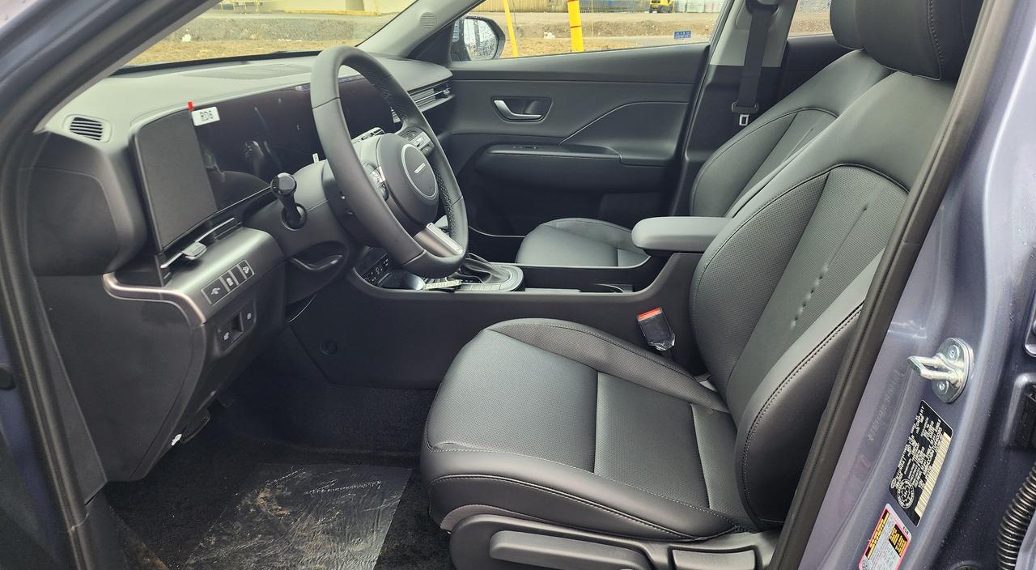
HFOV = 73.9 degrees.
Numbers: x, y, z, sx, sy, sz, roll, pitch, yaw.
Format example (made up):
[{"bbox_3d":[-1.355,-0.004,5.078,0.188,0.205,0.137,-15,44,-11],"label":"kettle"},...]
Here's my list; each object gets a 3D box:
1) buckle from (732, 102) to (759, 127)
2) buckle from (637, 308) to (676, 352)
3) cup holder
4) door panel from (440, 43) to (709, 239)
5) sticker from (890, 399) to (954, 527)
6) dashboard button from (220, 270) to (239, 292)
[{"bbox_3d":[0.609,-0.466,1.859,0.070,0.064,0.020,4,21,13],"label":"buckle"},{"bbox_3d":[0.263,0.087,1.294,0.047,0.084,0.028,-18,17,15],"label":"buckle"},{"bbox_3d":[0.176,0.041,1.451,0.100,0.070,0.100,2,21,8],"label":"cup holder"},{"bbox_3d":[0.127,-0.373,2.020,0.830,0.640,0.130,2,21,8],"label":"door panel"},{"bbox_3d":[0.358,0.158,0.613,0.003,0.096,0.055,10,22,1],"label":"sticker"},{"bbox_3d":[-0.373,-0.004,0.891,0.010,0.025,0.019,-23,16,16],"label":"dashboard button"}]

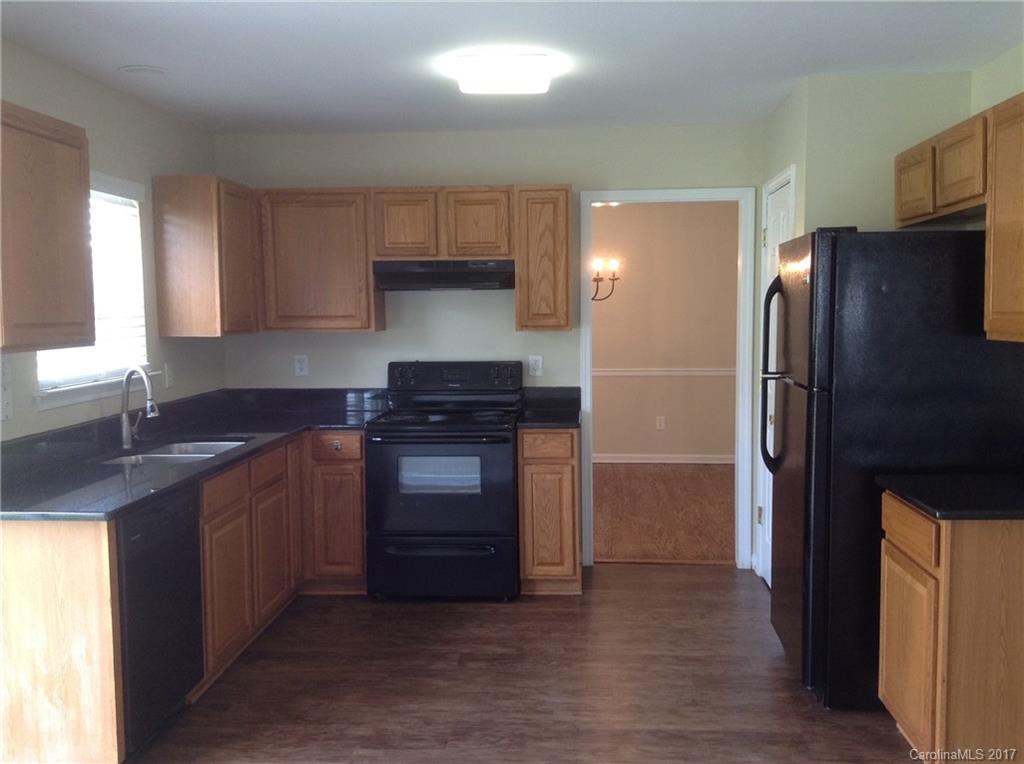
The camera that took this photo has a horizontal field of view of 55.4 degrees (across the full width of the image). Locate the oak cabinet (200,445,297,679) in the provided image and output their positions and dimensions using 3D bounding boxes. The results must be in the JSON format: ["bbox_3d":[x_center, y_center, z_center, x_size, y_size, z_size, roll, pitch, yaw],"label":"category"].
[{"bbox_3d":[-1.419,0.740,4.226,0.631,0.876,1.110,0,5,4],"label":"oak cabinet"}]

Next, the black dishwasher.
[{"bbox_3d":[-1.463,0.816,3.368,0.601,0.865,0.615,0,5,4],"label":"black dishwasher"}]

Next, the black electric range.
[{"bbox_3d":[-0.329,0.501,5.187,0.758,1.173,0.670,0,5,4],"label":"black electric range"}]

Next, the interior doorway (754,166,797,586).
[{"bbox_3d":[1.377,0.041,4.844,0.140,2.106,0.749,0,5,4],"label":"interior doorway"}]

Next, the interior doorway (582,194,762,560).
[{"bbox_3d":[0.870,-0.004,5.471,0.946,2.106,0.140,0,5,4],"label":"interior doorway"}]

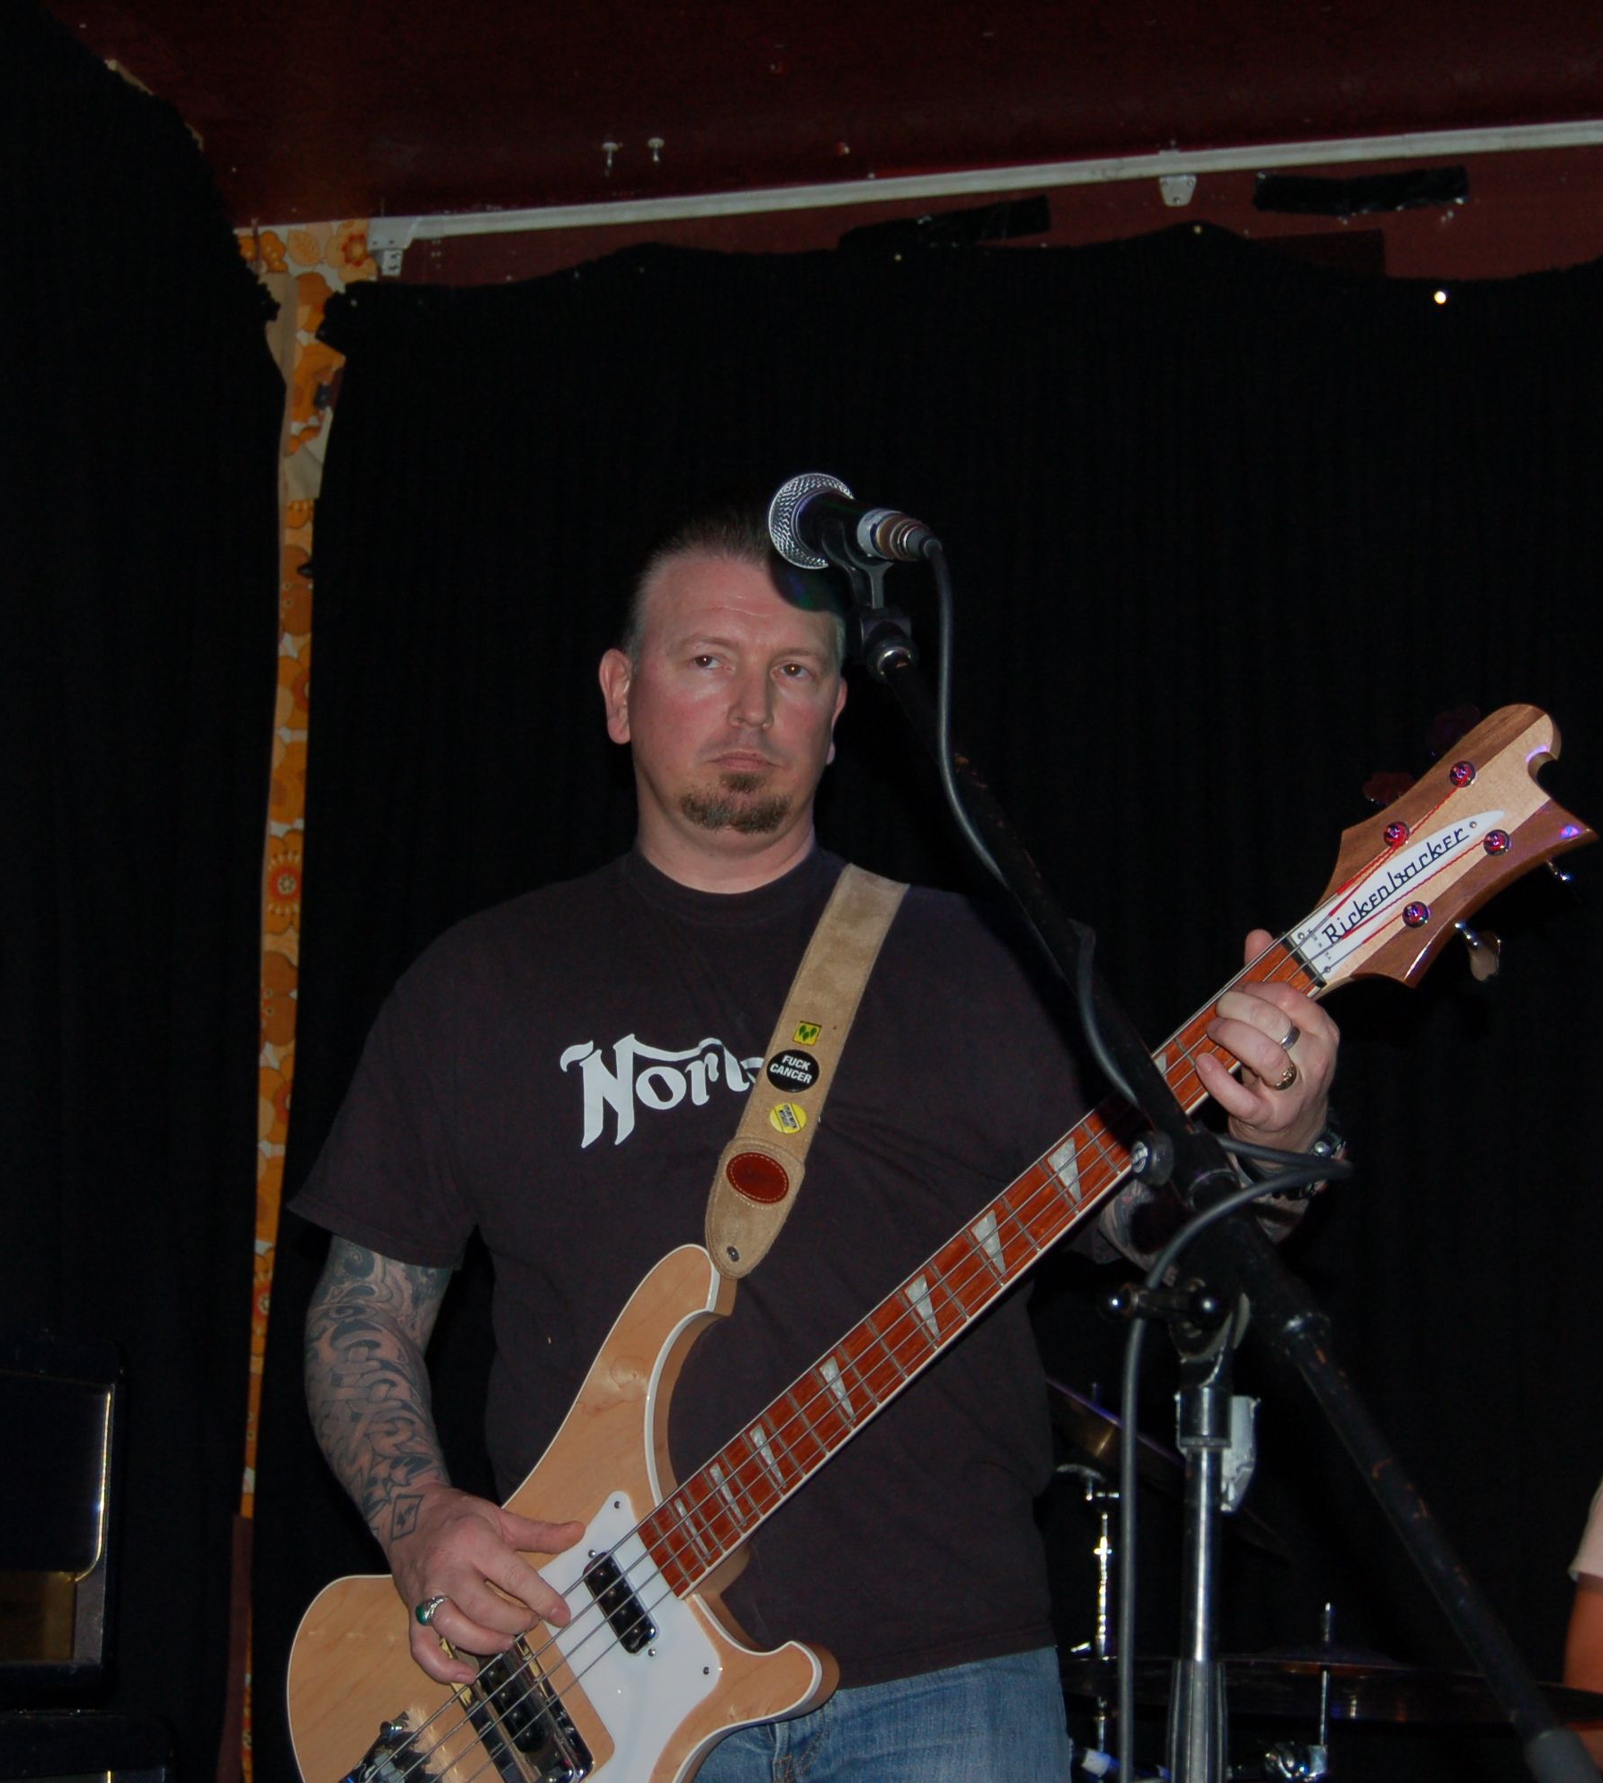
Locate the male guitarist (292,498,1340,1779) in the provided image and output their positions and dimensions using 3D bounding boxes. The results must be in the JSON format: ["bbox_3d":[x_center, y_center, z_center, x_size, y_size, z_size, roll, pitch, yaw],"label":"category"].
[{"bbox_3d":[-0.018,0.558,2.550,0.710,1.750,0.520,1,-11,2],"label":"male guitarist"}]

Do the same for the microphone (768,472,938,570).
[{"bbox_3d":[0.021,-0.188,1.950,0.052,0.052,0.175,3,7,-12],"label":"microphone"}]

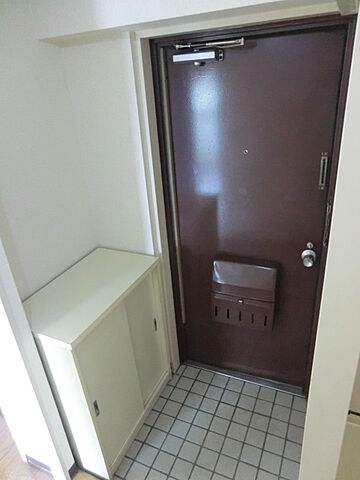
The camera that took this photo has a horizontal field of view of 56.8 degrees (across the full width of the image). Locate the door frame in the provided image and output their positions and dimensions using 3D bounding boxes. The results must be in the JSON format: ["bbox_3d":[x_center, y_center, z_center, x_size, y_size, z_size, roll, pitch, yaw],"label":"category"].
[{"bbox_3d":[0.336,0.017,1.780,0.840,1.960,0.100,7,28,22],"label":"door frame"}]

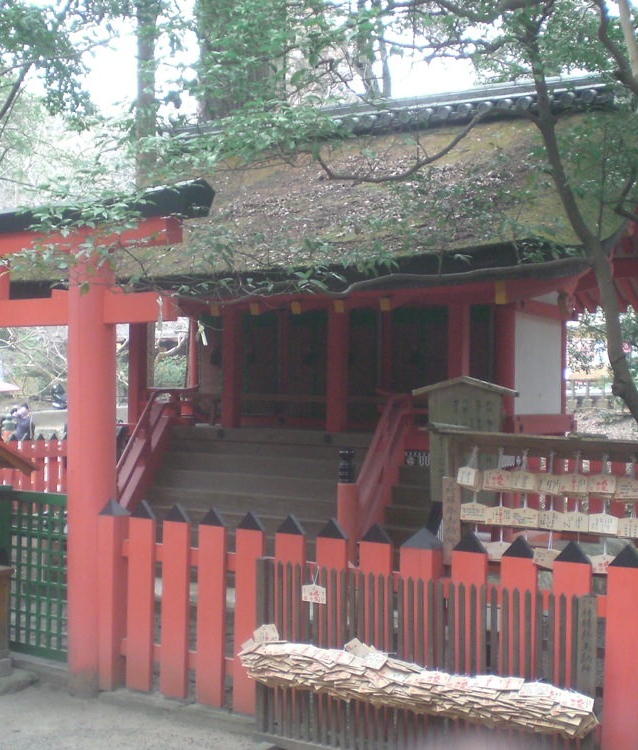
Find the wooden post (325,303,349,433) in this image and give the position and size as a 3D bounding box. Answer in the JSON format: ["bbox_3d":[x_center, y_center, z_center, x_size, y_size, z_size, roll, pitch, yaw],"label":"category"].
[{"bbox_3d":[0.147,-0.065,9.158,0.129,1.084,0.129,0,-1,33],"label":"wooden post"}]

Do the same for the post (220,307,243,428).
[{"bbox_3d":[-0.773,-0.068,9.759,0.129,1.084,0.129,0,-1,33],"label":"post"}]

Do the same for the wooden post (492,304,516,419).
[{"bbox_3d":[1.563,-0.069,9.219,0.155,1.053,0.155,0,-1,33],"label":"wooden post"}]

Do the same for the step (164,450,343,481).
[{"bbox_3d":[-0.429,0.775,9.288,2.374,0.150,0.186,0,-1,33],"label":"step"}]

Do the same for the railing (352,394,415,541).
[{"bbox_3d":[0.445,0.662,8.362,0.165,1.063,0.785,0,-1,33],"label":"railing"}]

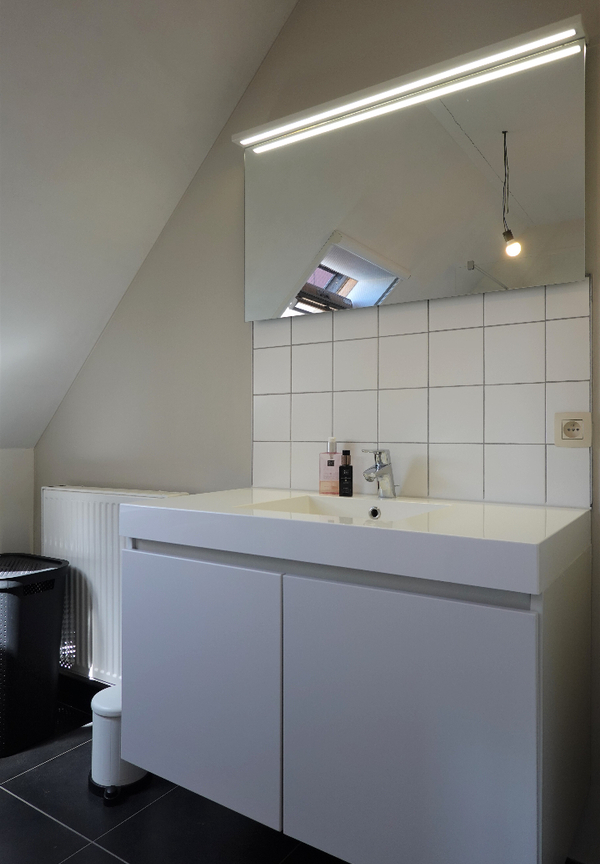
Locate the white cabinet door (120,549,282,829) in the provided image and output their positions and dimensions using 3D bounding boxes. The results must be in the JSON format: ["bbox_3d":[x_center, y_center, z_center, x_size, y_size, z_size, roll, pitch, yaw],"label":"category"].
[{"bbox_3d":[-0.238,0.556,1.377,0.492,0.528,0.019,0,0,34],"label":"white cabinet door"}]

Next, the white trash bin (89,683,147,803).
[{"bbox_3d":[-0.558,0.955,1.864,0.190,0.267,0.228,0,0,-4],"label":"white trash bin"}]

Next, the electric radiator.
[{"bbox_3d":[-0.702,0.566,2.226,0.700,0.695,0.105,0,0,34],"label":"electric radiator"}]

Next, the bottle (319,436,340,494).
[{"bbox_3d":[0.092,0.099,1.750,0.060,0.164,0.036,0,0,16],"label":"bottle"}]

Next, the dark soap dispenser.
[{"bbox_3d":[0.131,0.116,1.691,0.035,0.131,0.033,0,0,13],"label":"dark soap dispenser"}]

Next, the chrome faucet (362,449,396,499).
[{"bbox_3d":[0.214,0.115,1.606,0.047,0.132,0.143,0,0,34],"label":"chrome faucet"}]

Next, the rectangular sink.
[{"bbox_3d":[0.106,0.230,1.452,0.435,0.100,0.345,0,0,34],"label":"rectangular sink"}]

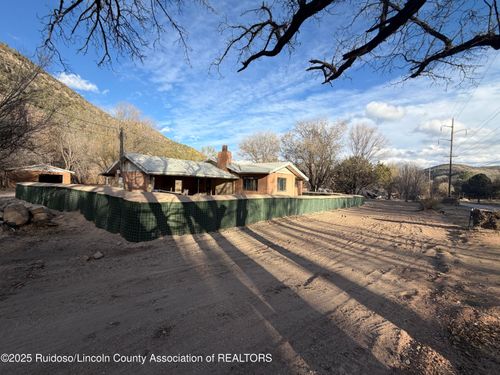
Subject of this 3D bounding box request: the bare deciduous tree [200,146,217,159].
[{"bbox_3d":[-10.144,-4.525,49.960,6.000,11.000,6.000,2,1,0],"label":"bare deciduous tree"}]

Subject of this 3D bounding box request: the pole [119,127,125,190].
[{"bbox_3d":[-8.859,-1.530,13.988,0.250,5.600,0.250,2,1,38],"label":"pole"}]

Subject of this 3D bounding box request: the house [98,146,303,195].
[{"bbox_3d":[-3.492,-1.404,20.892,11.900,5.500,15.800,2,1,38],"label":"house"}]

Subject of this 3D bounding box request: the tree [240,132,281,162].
[{"bbox_3d":[2.012,-4.897,39.953,8.600,12.500,8.400,2,1,0],"label":"tree"}]

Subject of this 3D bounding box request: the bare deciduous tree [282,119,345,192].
[{"bbox_3d":[10.816,-4.999,33.949,10.200,13.200,9.600,2,1,0],"label":"bare deciduous tree"}]

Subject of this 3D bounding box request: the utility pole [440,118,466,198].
[{"bbox_3d":[44.251,-6.297,43.927,4.000,17.400,0.450,2,1,38],"label":"utility pole"}]

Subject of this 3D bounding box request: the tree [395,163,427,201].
[{"bbox_3d":[23.044,-0.618,28.989,3.800,5.400,3.800,2,1,0],"label":"tree"}]

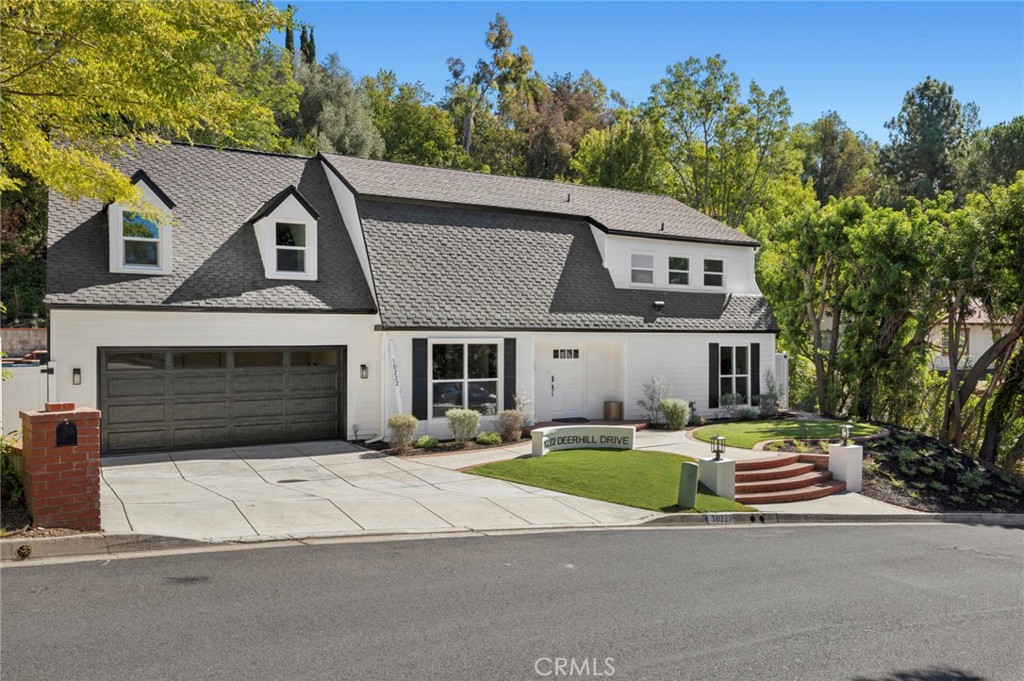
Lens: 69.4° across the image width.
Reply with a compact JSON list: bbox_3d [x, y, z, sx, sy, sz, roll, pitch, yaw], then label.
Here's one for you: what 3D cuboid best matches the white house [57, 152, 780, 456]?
[{"bbox_3d":[-2.530,-1.560,22.670,19.400,7.650,10.800,0,0,-29],"label":"white house"}]

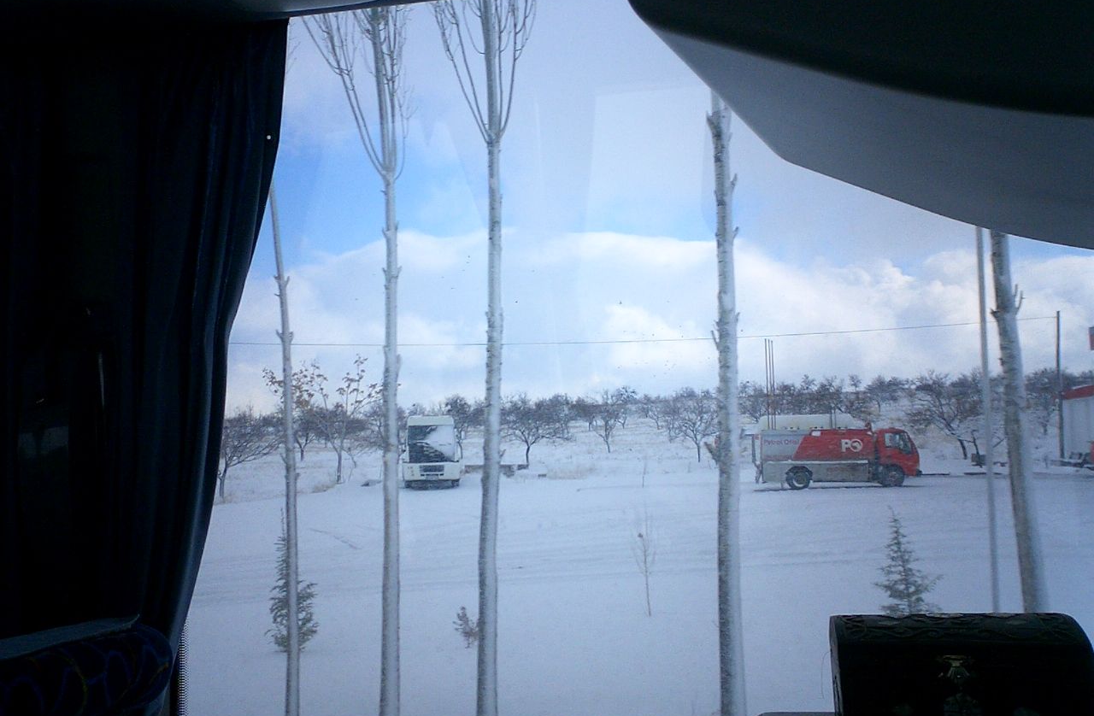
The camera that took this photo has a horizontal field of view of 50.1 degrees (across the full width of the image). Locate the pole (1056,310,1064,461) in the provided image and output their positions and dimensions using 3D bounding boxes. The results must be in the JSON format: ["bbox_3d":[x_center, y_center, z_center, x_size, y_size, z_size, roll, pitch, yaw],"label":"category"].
[{"bbox_3d":[28.595,1.579,65.231,0.240,8.400,0.240,-1,-3,0],"label":"pole"}]

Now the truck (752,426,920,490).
[{"bbox_3d":[12.048,4.147,49.468,6.600,2.600,2.200,-1,-3,-3],"label":"truck"}]

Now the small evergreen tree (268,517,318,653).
[{"bbox_3d":[-3.190,2.784,14.646,0.630,1.660,0.630,-1,-3,0],"label":"small evergreen tree"}]

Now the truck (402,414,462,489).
[{"bbox_3d":[-5.255,4.294,54.478,2.550,3.200,6.200,-1,-3,-3],"label":"truck"}]

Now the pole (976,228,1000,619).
[{"bbox_3d":[5.342,0.089,14.184,0.090,6.700,0.090,-1,-3,0],"label":"pole"}]

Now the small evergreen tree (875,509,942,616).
[{"bbox_3d":[4.807,2.811,15.542,0.850,1.530,0.850,-1,-3,0],"label":"small evergreen tree"}]

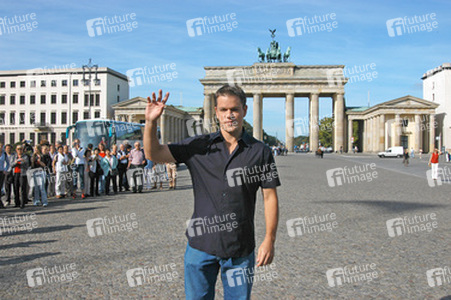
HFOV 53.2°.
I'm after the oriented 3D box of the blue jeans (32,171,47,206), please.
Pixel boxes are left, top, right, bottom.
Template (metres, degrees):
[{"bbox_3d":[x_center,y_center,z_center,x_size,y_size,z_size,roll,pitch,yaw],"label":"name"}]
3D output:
[{"bbox_3d":[-4.911,1.017,11.900,0.360,0.940,0.280,0,0,-19],"label":"blue jeans"}]

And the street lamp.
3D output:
[{"bbox_3d":[-12.580,-3.628,42.033,1.500,9.800,0.500,0,0,7],"label":"street lamp"}]

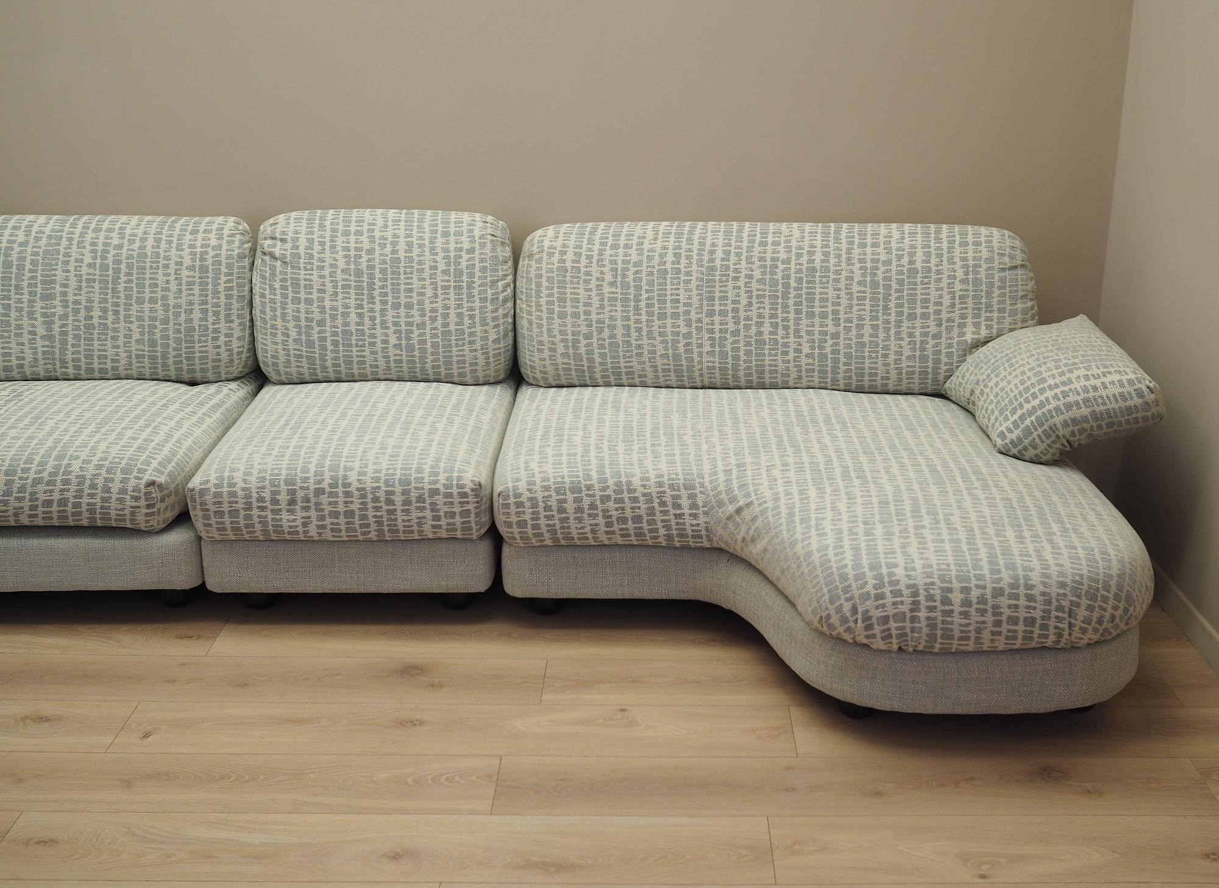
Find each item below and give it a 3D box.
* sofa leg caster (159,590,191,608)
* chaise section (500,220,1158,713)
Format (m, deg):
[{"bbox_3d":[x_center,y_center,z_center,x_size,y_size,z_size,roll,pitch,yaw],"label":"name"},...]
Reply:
[{"bbox_3d":[-1.055,0.354,2.911,0.076,0.069,0.076,0,23,0],"label":"sofa leg caster"},{"bbox_3d":[0.436,-0.013,2.845,1.391,0.803,1.310,0,23,0],"label":"chaise section"}]

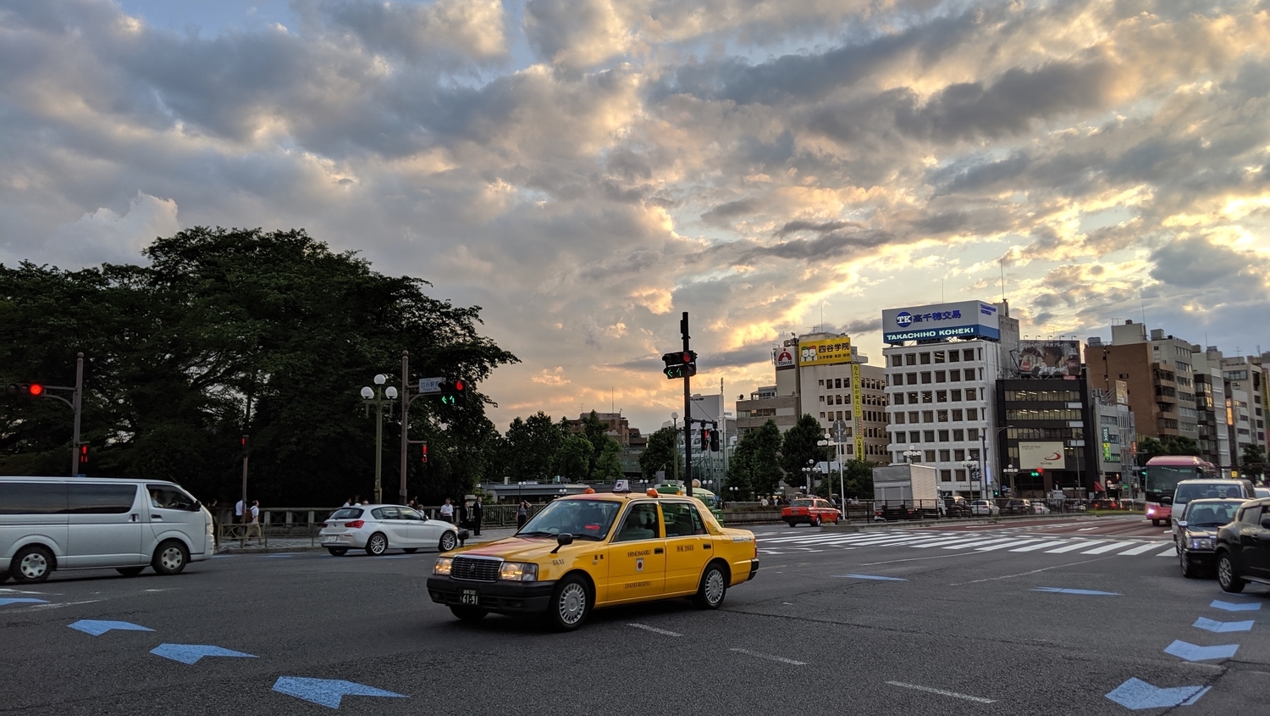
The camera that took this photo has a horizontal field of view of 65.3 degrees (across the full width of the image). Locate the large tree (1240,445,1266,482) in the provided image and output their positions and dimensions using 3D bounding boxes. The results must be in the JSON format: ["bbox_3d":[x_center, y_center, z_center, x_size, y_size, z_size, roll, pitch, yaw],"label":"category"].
[{"bbox_3d":[109.200,20.420,175.000,5.600,10.166,5.600,-1,-8,0],"label":"large tree"}]

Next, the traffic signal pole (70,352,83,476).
[{"bbox_3d":[-19.569,3.163,34.518,0.260,6.782,0.260,4,-9,-29],"label":"traffic signal pole"}]

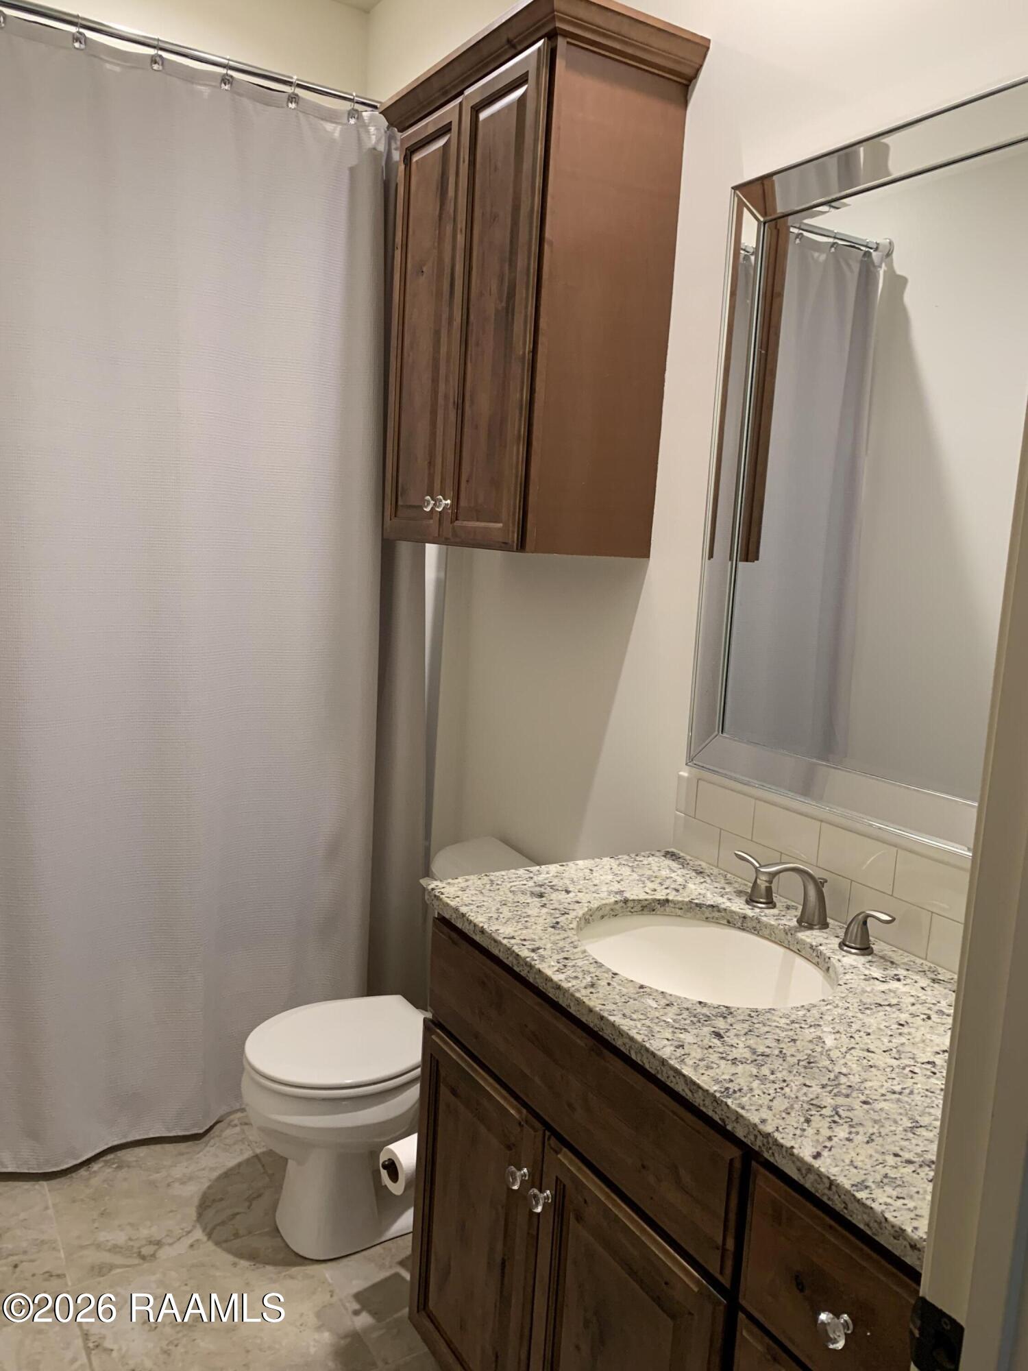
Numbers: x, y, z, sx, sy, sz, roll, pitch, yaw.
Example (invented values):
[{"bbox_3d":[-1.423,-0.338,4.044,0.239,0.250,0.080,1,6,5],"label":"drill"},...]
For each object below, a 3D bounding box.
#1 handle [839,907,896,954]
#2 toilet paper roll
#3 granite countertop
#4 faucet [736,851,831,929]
[{"bbox_3d":[0.540,0.372,1.563,0.051,0.071,0.095,-2,9,-31],"label":"handle"},{"bbox_3d":[-0.182,0.885,1.911,0.100,0.085,0.085,-3,10,-39],"label":"toilet paper roll"},{"bbox_3d":[0.366,0.430,1.443,0.556,0.030,1.090,-2,9,-31],"label":"granite countertop"},{"bbox_3d":[0.410,0.324,1.710,0.163,0.110,0.204,-2,9,-31],"label":"faucet"}]

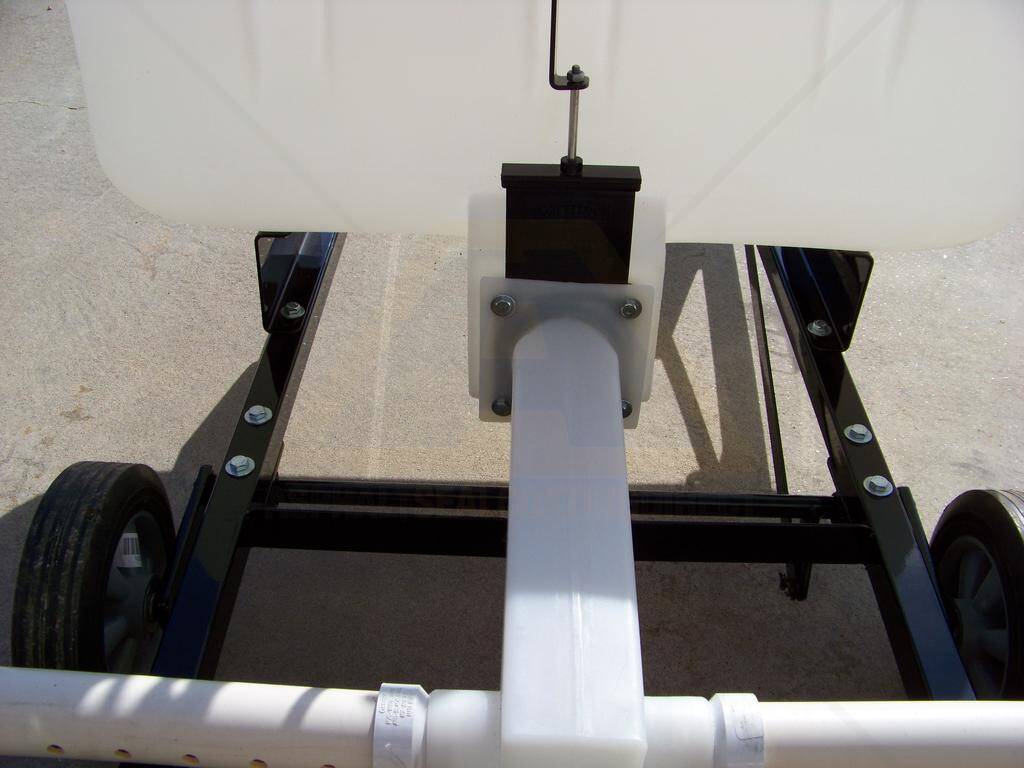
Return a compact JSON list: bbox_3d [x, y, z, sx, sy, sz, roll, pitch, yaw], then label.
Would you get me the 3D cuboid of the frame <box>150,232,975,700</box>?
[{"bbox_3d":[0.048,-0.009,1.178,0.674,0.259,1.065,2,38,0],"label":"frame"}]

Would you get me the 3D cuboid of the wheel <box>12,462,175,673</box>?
[{"bbox_3d":[-0.396,0.211,1.049,0.062,0.265,0.265,2,38,0],"label":"wheel"}]

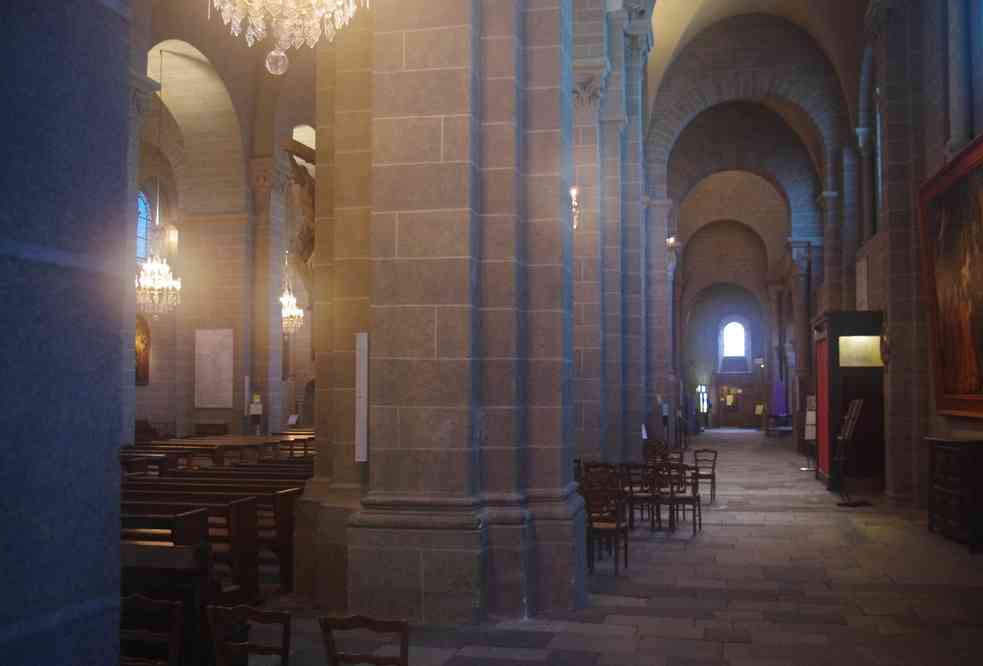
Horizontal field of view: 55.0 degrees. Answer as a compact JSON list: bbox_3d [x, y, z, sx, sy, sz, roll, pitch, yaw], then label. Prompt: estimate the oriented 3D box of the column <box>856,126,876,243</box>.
[{"bbox_3d":[7.517,-2.966,18.956,0.340,2.350,0.340,-1,-3,12],"label":"column"}]

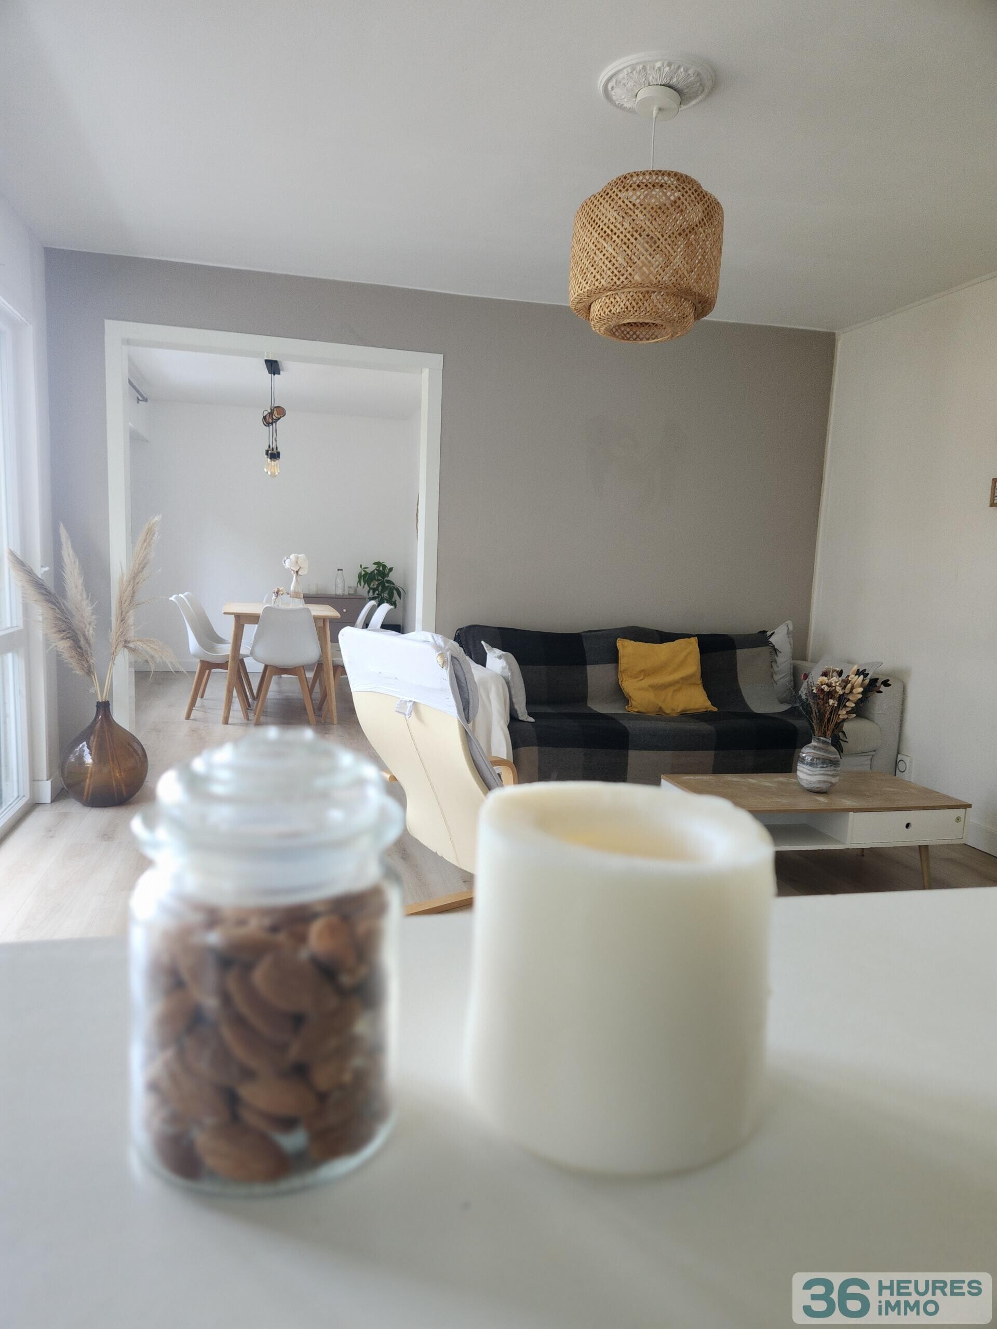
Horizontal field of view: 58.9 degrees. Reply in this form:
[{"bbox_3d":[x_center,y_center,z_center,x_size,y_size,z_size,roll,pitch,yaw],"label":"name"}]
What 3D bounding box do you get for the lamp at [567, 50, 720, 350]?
[{"bbox_3d":[0.415,-1.254,2.437,0.410,0.645,0.410,2,8,0],"label":"lamp"}]

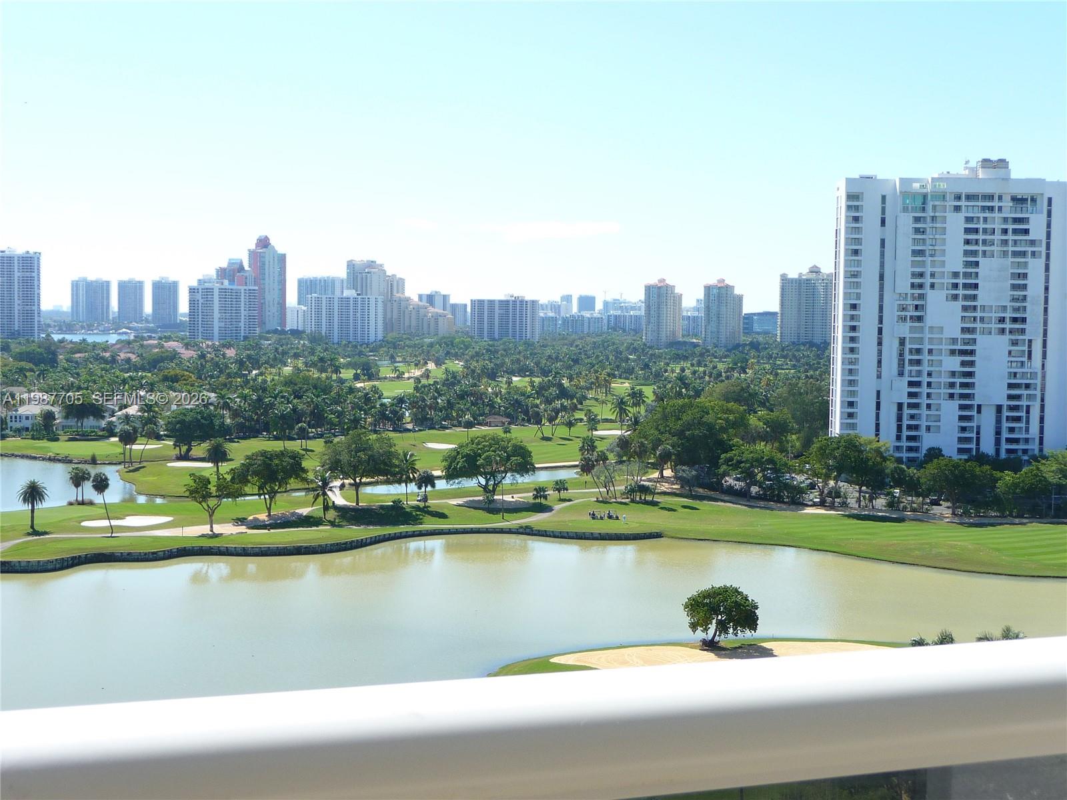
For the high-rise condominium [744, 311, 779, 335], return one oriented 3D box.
[{"bbox_3d":[303.870,-95.160,1974.570,40.000,46.560,28.000,0,4,-16],"label":"high-rise condominium"}]

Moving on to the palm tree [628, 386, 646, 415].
[{"bbox_3d":[38.180,2.310,544.620,7.600,14.760,7.600,1,3,4],"label":"palm tree"}]

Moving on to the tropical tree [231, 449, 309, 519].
[{"bbox_3d":[-52.500,16.620,294.040,15.500,13.570,14.500,0,3,-10],"label":"tropical tree"}]

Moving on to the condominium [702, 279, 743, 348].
[{"bbox_3d":[182.240,-77.940,1416.200,27.500,75.280,26.000,4,5,42],"label":"condominium"}]

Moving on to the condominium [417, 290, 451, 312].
[{"bbox_3d":[-157.650,-135.520,2340.790,50.000,71.680,27.000,0,3,-9],"label":"condominium"}]

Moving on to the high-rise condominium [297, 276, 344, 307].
[{"bbox_3d":[-354.120,-156.820,2469.830,74.000,93.800,32.000,2,4,24],"label":"high-rise condominium"}]

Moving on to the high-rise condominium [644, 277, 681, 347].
[{"bbox_3d":[127.100,-80.540,1442.180,26.500,75.950,25.500,4,4,40],"label":"high-rise condominium"}]

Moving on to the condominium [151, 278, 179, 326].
[{"bbox_3d":[-621.580,-161.320,2498.810,45.000,92.400,28.000,0,3,-6],"label":"condominium"}]

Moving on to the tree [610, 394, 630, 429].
[{"bbox_3d":[29.760,5.160,501.130,7.200,14.010,7.200,1,3,3],"label":"tree"}]

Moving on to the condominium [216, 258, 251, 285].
[{"bbox_3d":[-338.900,-111.480,1682.610,39.000,97.090,28.000,1,3,9],"label":"condominium"}]

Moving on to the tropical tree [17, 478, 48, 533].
[{"bbox_3d":[-92.550,19.360,273.220,5.500,9.520,5.500,0,4,-19],"label":"tropical tree"}]

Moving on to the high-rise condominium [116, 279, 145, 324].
[{"bbox_3d":[-687.310,-162.050,2523.040,43.500,89.280,28.000,0,3,-7],"label":"high-rise condominium"}]

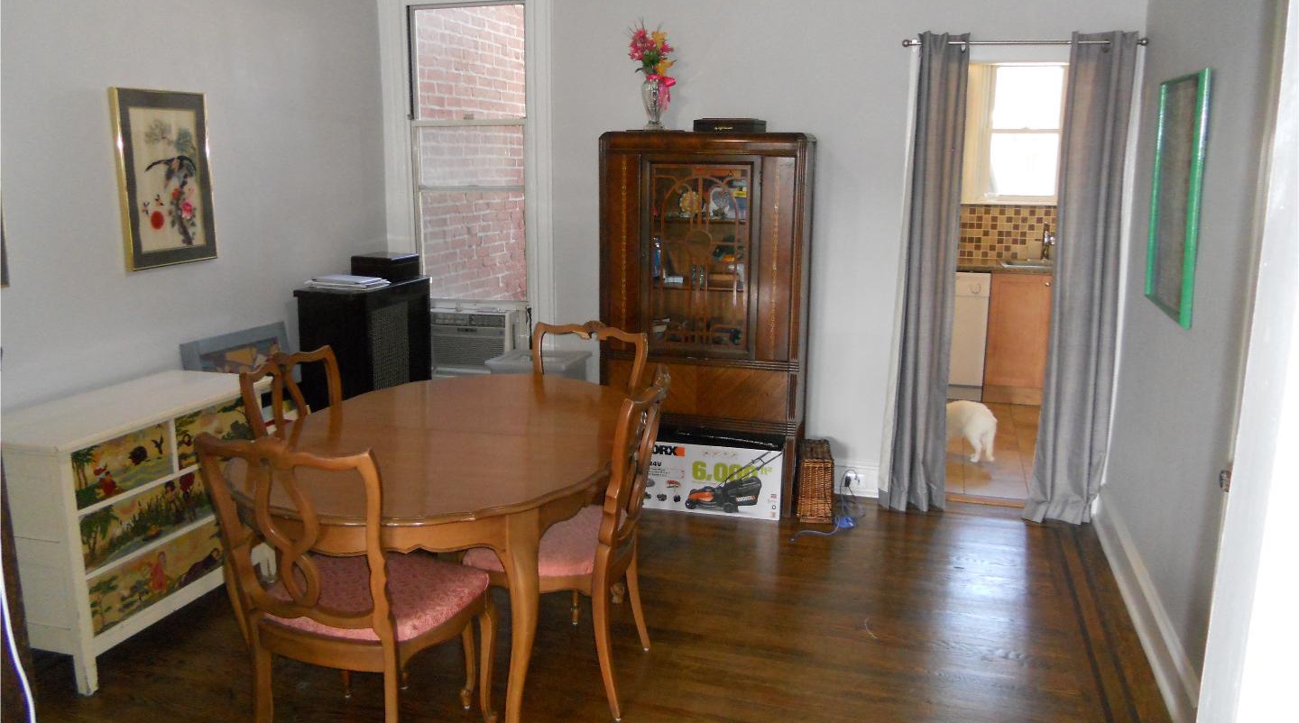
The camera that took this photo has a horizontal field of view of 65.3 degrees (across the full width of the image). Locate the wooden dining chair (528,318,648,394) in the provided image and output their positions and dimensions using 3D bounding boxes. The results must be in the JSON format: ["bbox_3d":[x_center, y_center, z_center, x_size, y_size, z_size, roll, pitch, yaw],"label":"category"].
[{"bbox_3d":[-0.356,0.372,3.709,0.509,0.968,0.536,6,13,27],"label":"wooden dining chair"}]

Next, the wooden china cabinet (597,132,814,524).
[{"bbox_3d":[0.260,-0.175,4.625,0.930,1.675,0.365,3,12,15],"label":"wooden china cabinet"}]

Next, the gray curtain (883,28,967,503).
[{"bbox_3d":[1.227,-0.354,4.487,0.280,2.110,0.120,4,12,16],"label":"gray curtain"}]

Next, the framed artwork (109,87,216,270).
[{"bbox_3d":[-1.734,-0.655,3.637,0.033,0.625,0.440,3,12,15],"label":"framed artwork"}]

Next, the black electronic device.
[{"bbox_3d":[-1.240,-0.448,4.786,0.260,0.105,0.250,6,13,24],"label":"black electronic device"}]

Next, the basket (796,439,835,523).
[{"bbox_3d":[0.763,0.541,4.622,0.155,0.295,0.330,2,11,10],"label":"basket"}]

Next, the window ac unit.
[{"bbox_3d":[-0.874,-0.139,5.425,0.450,0.310,0.400,4,12,16],"label":"window ac unit"}]

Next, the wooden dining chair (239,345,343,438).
[{"bbox_3d":[-0.904,0.468,3.244,0.540,0.956,0.510,4,12,18],"label":"wooden dining chair"}]

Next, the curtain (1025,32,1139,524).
[{"bbox_3d":[1.823,-0.304,4.259,0.295,2.070,0.120,3,12,15],"label":"curtain"}]

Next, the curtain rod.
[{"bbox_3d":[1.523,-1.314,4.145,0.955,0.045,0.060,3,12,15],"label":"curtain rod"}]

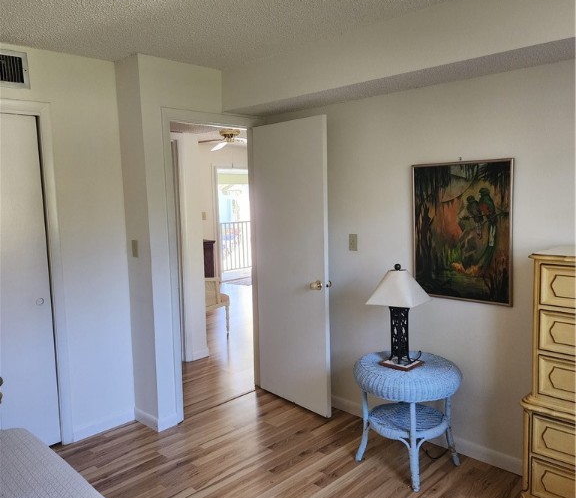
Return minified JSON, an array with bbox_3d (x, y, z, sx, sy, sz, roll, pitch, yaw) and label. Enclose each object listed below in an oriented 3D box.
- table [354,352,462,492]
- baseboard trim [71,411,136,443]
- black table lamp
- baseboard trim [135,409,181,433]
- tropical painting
[{"bbox_3d":[0.673,0.930,2.889,0.595,0.582,0.595,-1,6,0],"label":"table"},{"bbox_3d":[-1.215,1.174,3.399,0.018,0.087,0.430,4,8,44],"label":"baseboard trim"},{"bbox_3d":[0.629,0.372,2.855,0.270,0.575,0.270,4,8,40],"label":"black table lamp"},{"bbox_3d":[-0.896,1.155,3.507,0.275,0.087,0.165,4,8,44],"label":"baseboard trim"},{"bbox_3d":[0.969,-0.093,2.865,0.593,0.785,0.030,4,8,44],"label":"tropical painting"}]

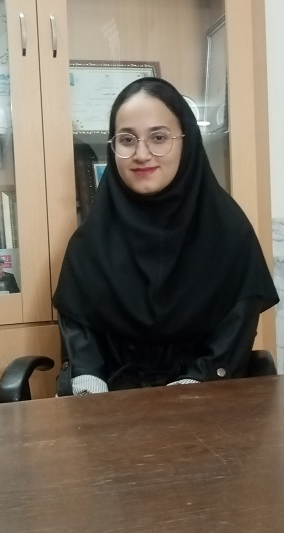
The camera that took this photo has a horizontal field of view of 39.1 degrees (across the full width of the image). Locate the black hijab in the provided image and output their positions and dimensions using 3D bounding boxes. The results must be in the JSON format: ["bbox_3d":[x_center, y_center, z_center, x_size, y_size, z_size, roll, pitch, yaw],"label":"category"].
[{"bbox_3d":[0.042,-0.140,0.891,0.470,0.560,0.310,-2,2,7],"label":"black hijab"}]

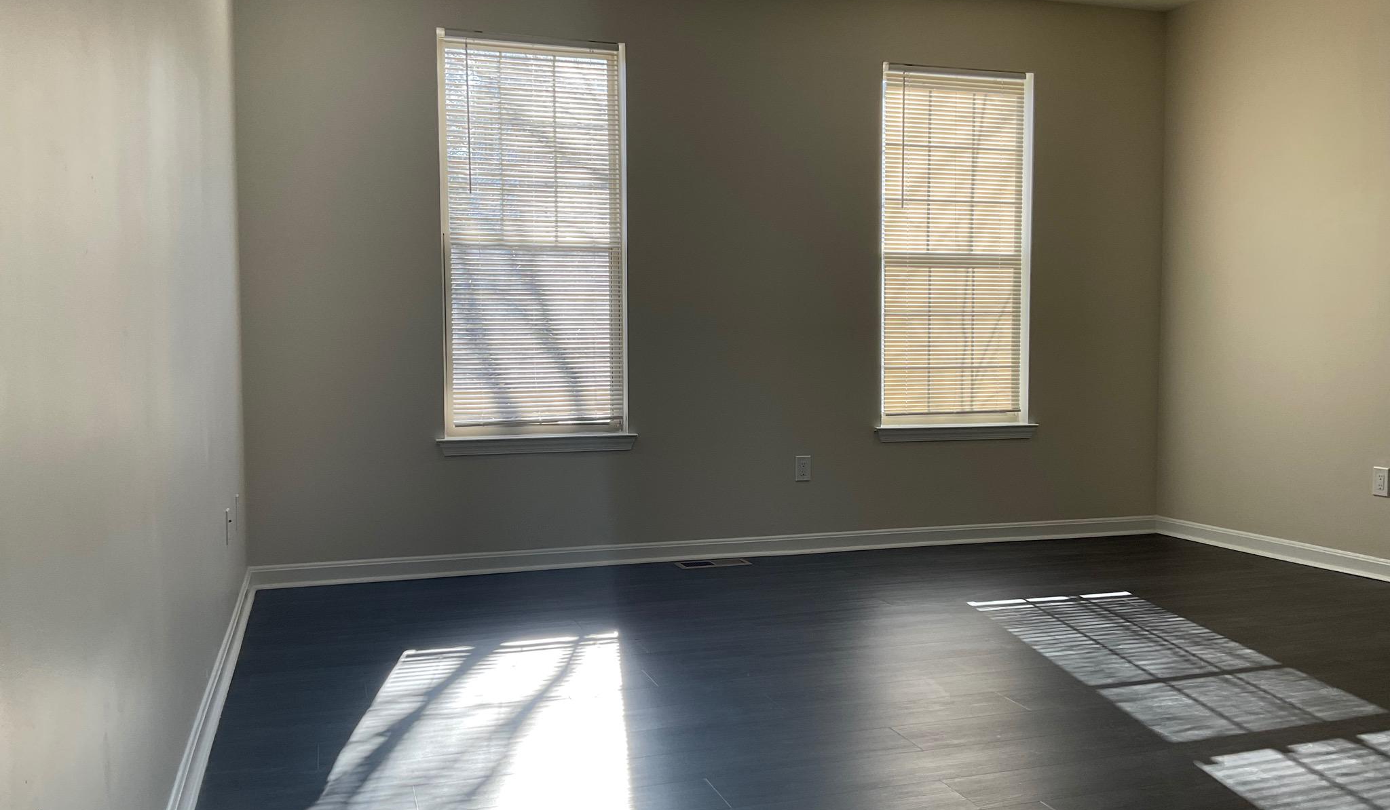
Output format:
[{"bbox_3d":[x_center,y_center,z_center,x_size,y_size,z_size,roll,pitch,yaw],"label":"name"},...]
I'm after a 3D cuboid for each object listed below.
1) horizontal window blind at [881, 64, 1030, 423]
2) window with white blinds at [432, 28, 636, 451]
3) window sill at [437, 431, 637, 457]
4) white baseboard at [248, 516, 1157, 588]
[{"bbox_3d":[1.279,-0.730,5.726,0.893,1.803,0.105,-1,3,-18],"label":"horizontal window blind"},{"bbox_3d":[-0.698,-0.730,5.112,0.802,1.708,0.045,-1,3,-18],"label":"window with white blinds"},{"bbox_3d":[-0.693,0.167,5.136,0.885,0.079,0.100,-1,3,-18],"label":"window sill"},{"bbox_3d":[0.303,0.668,5.455,4.446,0.090,0.025,-1,3,-18],"label":"white baseboard"}]

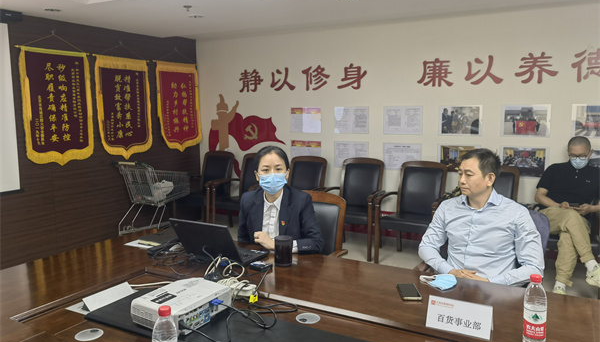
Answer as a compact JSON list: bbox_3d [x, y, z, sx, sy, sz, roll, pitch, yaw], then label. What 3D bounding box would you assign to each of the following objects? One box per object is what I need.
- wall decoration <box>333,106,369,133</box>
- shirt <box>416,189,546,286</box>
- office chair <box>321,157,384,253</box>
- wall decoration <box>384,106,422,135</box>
[{"bbox_3d":[0.593,-0.597,5.468,0.436,0.314,0.020,4,9,29],"label":"wall decoration"},{"bbox_3d":[0.888,0.343,2.336,0.590,0.480,0.370,4,9,32],"label":"shirt"},{"bbox_3d":[0.545,0.360,4.842,0.600,0.920,0.660,4,9,28],"label":"office chair"},{"bbox_3d":[1.131,-0.561,5.164,0.436,0.314,0.020,4,9,29],"label":"wall decoration"}]

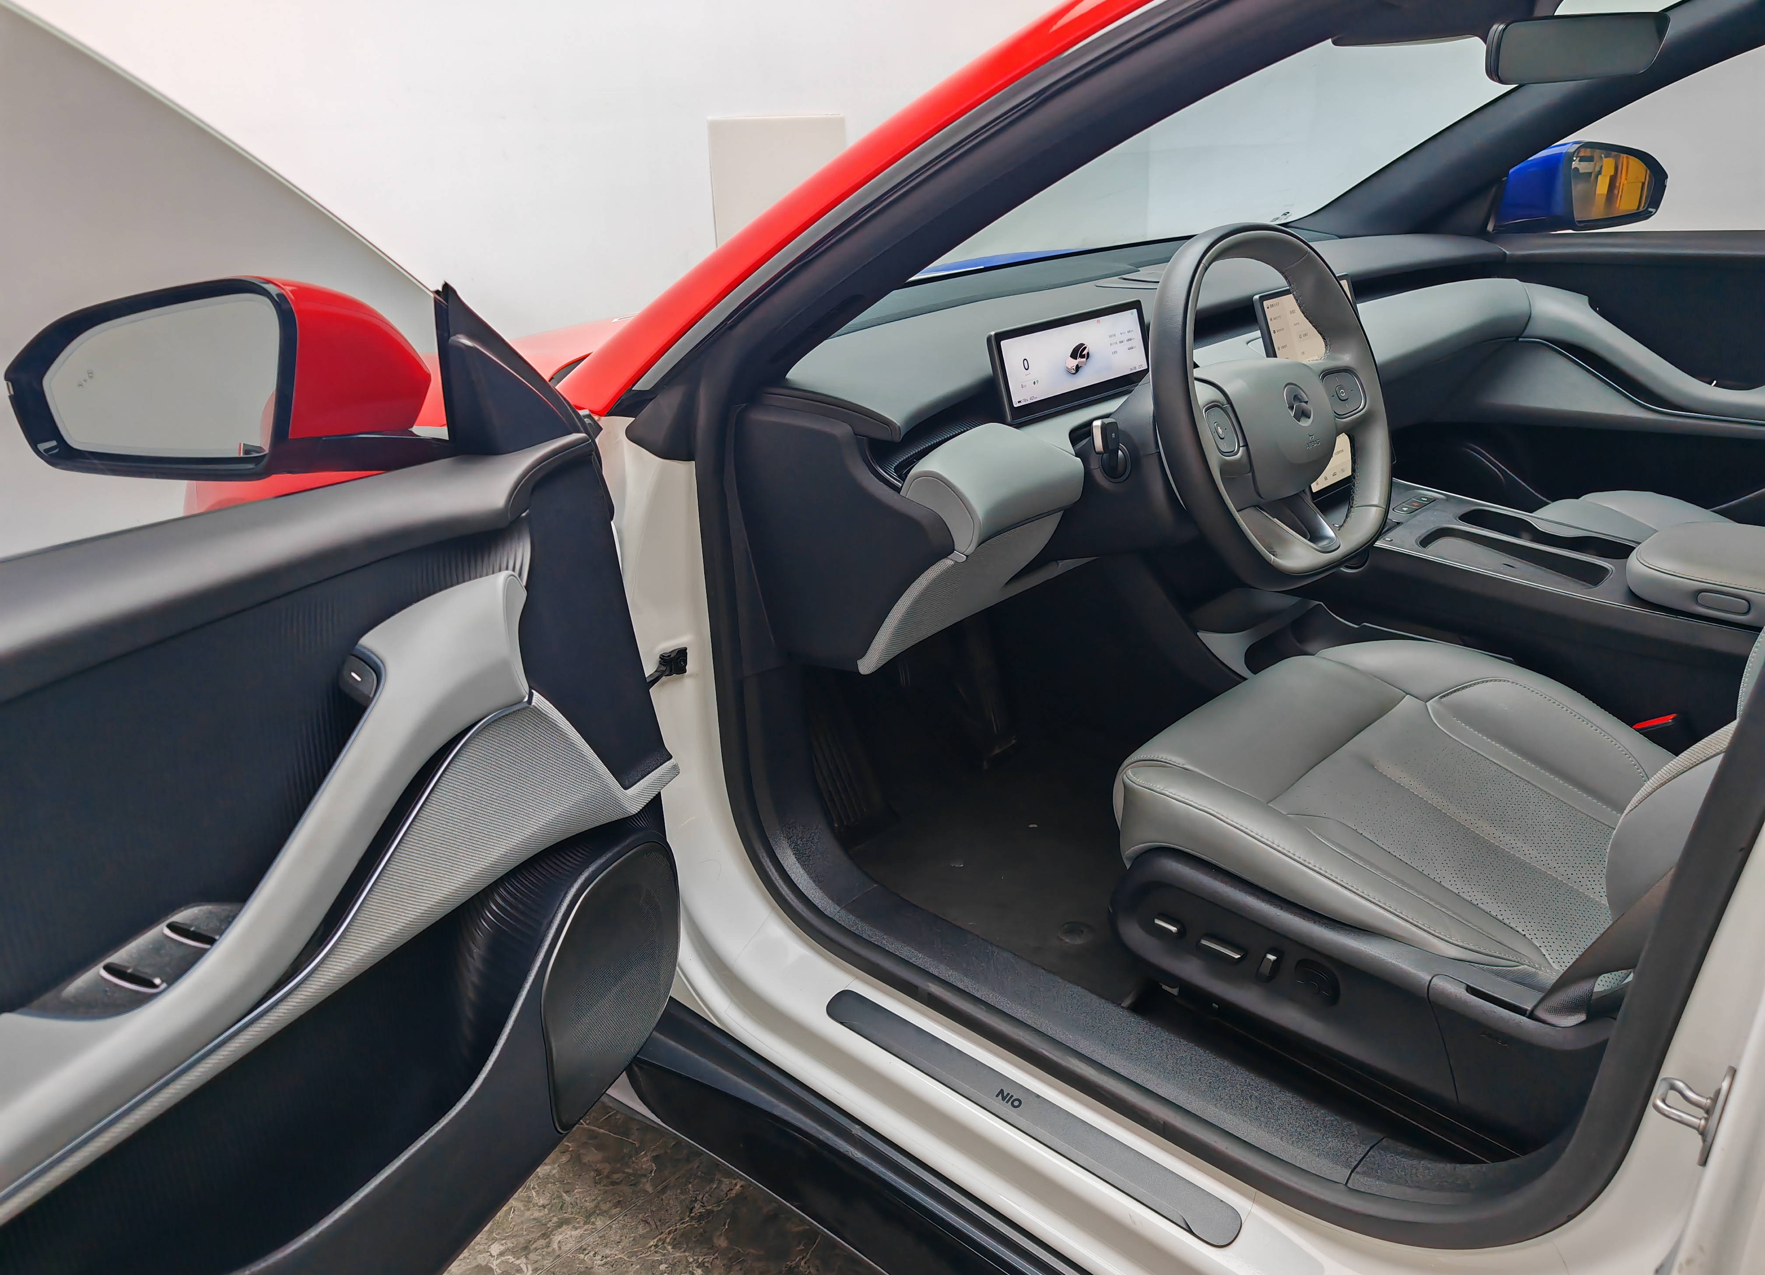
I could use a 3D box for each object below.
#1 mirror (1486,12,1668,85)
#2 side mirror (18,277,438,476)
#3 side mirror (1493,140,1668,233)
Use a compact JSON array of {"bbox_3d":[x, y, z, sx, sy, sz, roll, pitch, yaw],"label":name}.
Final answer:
[{"bbox_3d":[0.733,-0.626,1.461,0.232,0.063,0.031,-12,31,-21],"label":"mirror"},{"bbox_3d":[-0.514,-0.213,1.081,0.271,0.154,0.161,3,23,11],"label":"side mirror"},{"bbox_3d":[1.189,-0.776,2.351,0.271,0.154,0.161,-14,25,-29],"label":"side mirror"}]

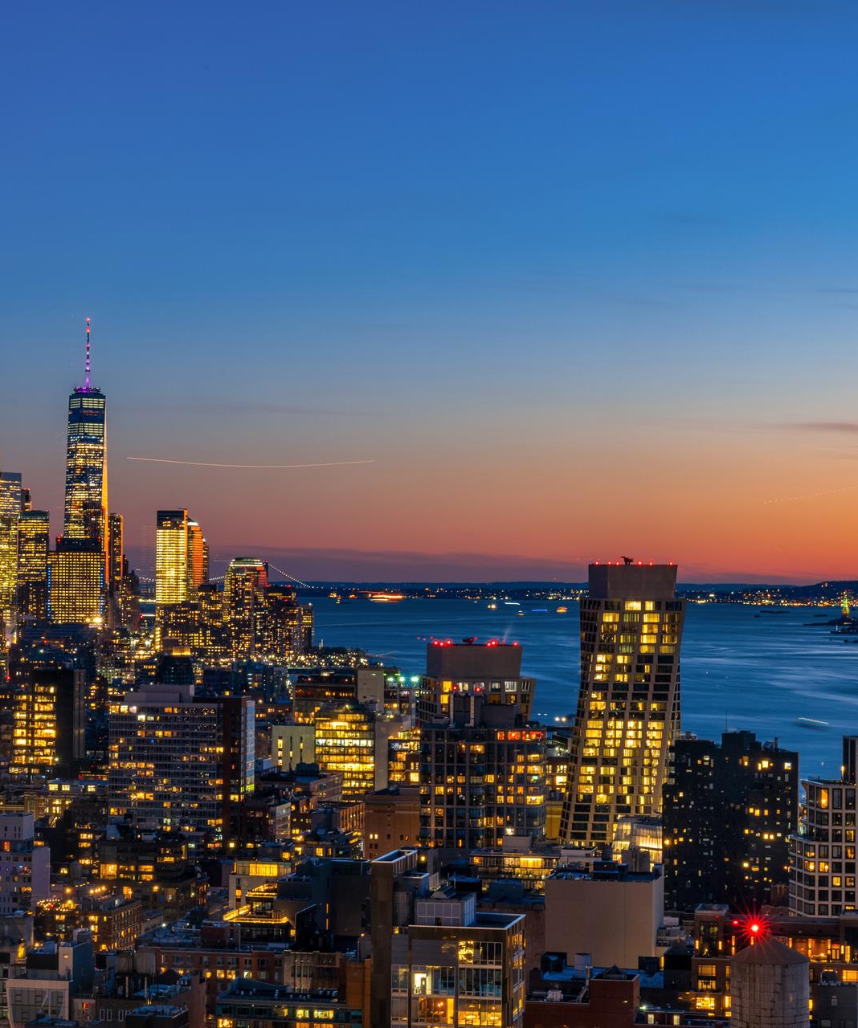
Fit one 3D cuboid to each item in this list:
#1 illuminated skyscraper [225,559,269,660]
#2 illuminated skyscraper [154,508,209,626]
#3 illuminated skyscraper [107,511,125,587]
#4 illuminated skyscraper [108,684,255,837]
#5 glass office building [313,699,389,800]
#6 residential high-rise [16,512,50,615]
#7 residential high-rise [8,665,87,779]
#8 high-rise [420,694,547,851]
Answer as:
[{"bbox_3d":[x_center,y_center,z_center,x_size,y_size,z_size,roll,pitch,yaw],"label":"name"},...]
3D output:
[{"bbox_3d":[-286.960,141.110,4338.480,60.000,150.000,52.000,0,-1,5],"label":"illuminated skyscraper"},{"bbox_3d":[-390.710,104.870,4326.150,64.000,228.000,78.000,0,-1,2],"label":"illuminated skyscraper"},{"bbox_3d":[-583.870,116.850,5089.690,35.000,237.000,35.000,0,-1,-2],"label":"illuminated skyscraper"},{"bbox_3d":[-101.910,111.840,1126.150,53.000,82.990,32.000,0,-1,12],"label":"illuminated skyscraper"},{"bbox_3d":[-37.920,122.410,1317.130,30.000,64.000,28.000,0,-1,11],"label":"glass office building"},{"bbox_3d":[-639.020,104.660,4432.980,49.000,227.000,58.000,0,-1,0],"label":"residential high-rise"},{"bbox_3d":[-181.190,114.600,1301.160,25.000,83.830,36.000,0,-1,12],"label":"residential high-rise"},{"bbox_3d":[18.370,106.730,933.190,40.000,88.630,24.000,0,-1,12],"label":"high-rise"}]

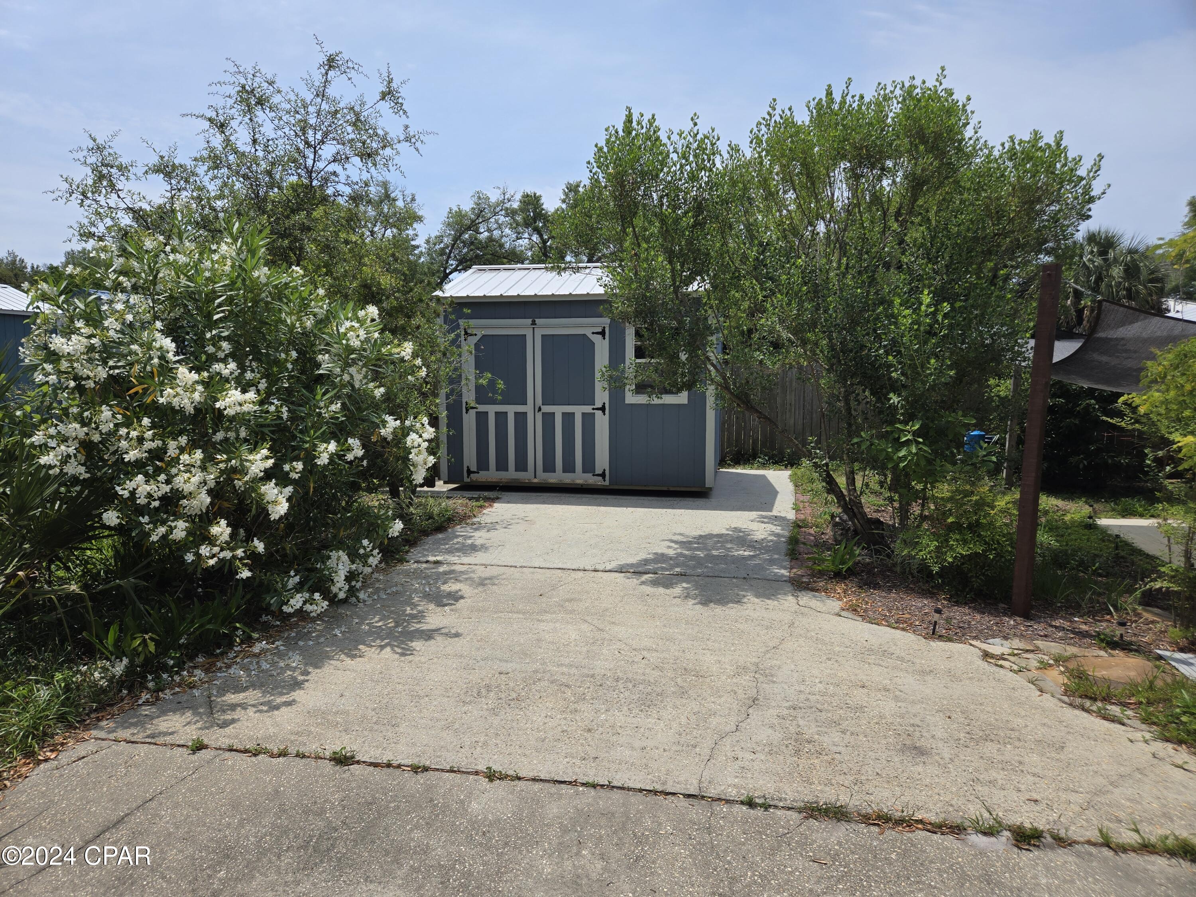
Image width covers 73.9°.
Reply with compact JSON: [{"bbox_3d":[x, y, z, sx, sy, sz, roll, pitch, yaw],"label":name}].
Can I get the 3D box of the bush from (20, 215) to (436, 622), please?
[{"bbox_3d":[-2.650,-0.355,6.050,2.900,2.800,2.700,-3,7,-24],"label":"bush"}]

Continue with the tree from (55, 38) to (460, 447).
[{"bbox_3d":[-3.550,-1.857,8.750,4.200,5.200,3.800,-3,7,-22],"label":"tree"}]

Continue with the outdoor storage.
[{"bbox_3d":[-0.059,-1.169,11.875,3.780,3.136,3.260,1,6,10],"label":"outdoor storage"}]

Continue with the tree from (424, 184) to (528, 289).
[{"bbox_3d":[-2.900,-3.076,18.000,3.200,5.600,3.200,-1,6,-9],"label":"tree"}]

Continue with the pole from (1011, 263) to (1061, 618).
[{"bbox_3d":[2.880,-0.033,5.222,0.092,2.311,0.092,7,9,41],"label":"pole"}]

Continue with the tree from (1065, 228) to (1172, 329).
[{"bbox_3d":[13.000,-3.088,20.000,2.600,5.100,2.600,4,7,33],"label":"tree"}]

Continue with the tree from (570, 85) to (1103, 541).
[{"bbox_3d":[2.000,-1.302,7.450,4.750,4.350,4.200,2,6,15],"label":"tree"}]

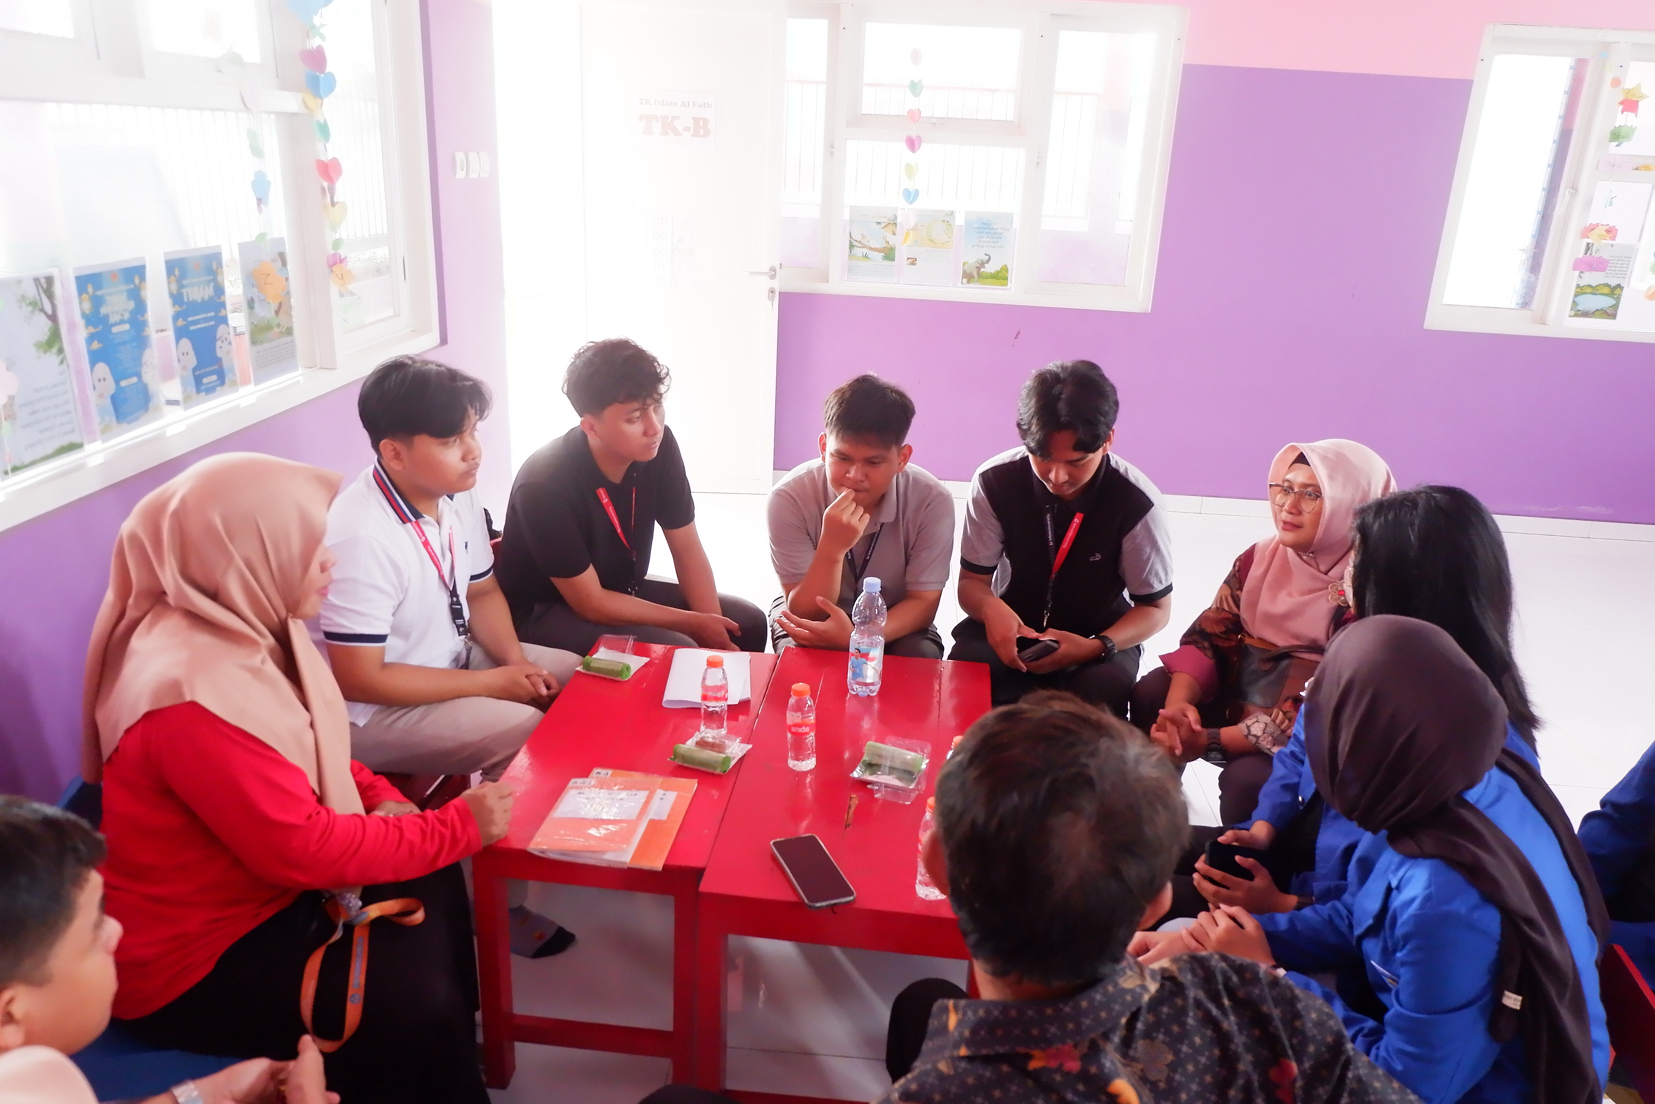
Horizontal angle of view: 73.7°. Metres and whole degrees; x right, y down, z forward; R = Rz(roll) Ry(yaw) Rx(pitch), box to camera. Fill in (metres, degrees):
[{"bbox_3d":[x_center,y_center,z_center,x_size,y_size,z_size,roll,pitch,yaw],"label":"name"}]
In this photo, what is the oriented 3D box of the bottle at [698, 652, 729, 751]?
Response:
[{"bbox_3d":[-0.216,0.270,2.103,0.051,0.151,0.051,4,20,3],"label":"bottle"}]

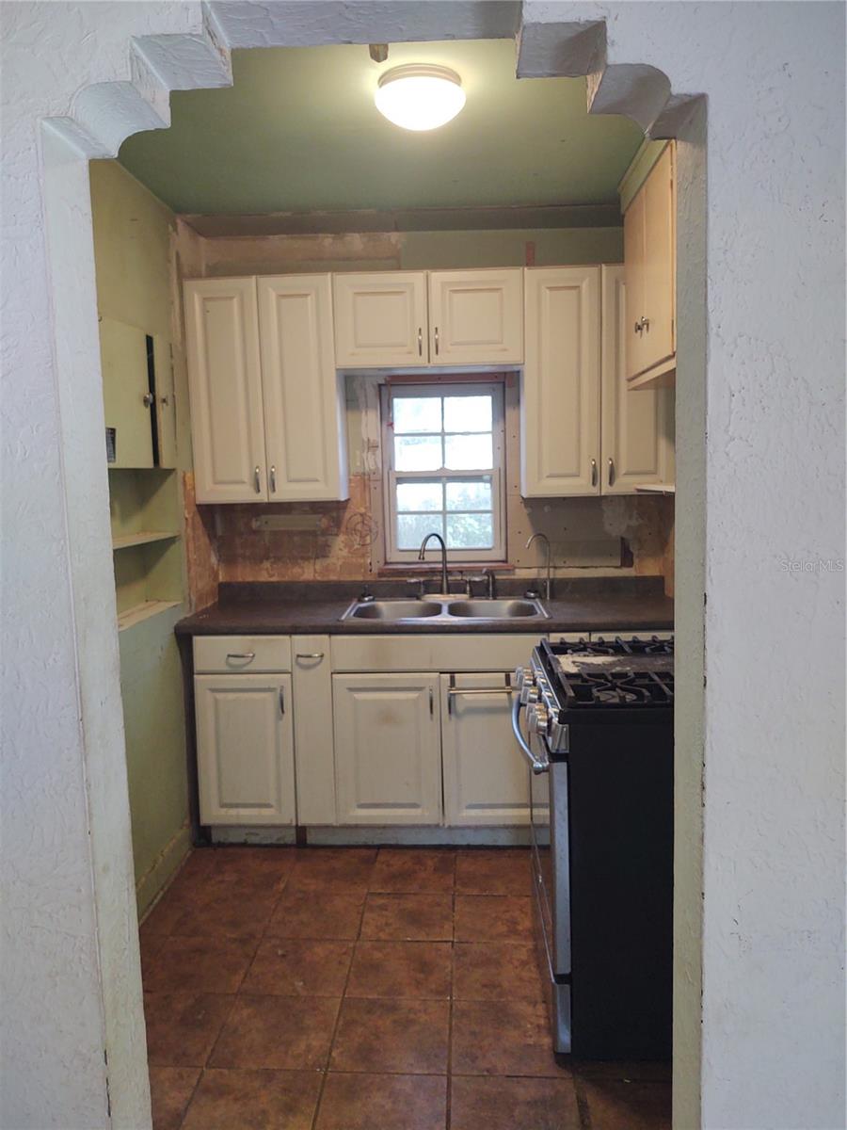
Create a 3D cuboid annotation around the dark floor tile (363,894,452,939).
[{"bbox_3d":[-0.048,1.193,2.986,0.305,0.010,0.305,-1,7,3],"label":"dark floor tile"}]

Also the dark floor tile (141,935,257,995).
[{"bbox_3d":[-0.682,1.237,2.716,0.305,0.010,0.305,-1,7,3],"label":"dark floor tile"}]

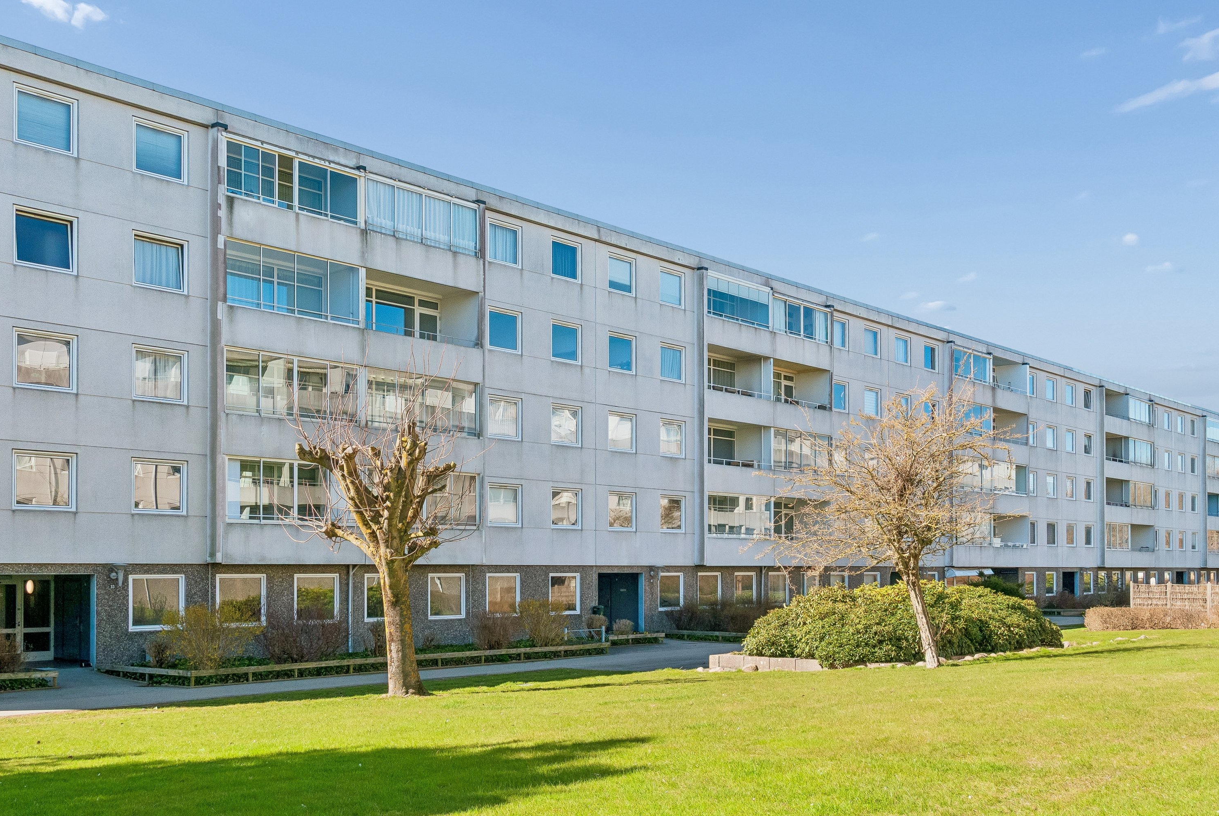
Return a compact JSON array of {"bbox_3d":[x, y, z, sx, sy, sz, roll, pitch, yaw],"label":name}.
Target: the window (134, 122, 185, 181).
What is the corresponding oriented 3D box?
[{"bbox_3d":[-11.247,-6.385,30.653,0.120,1.282,1.395,-3,-5,42],"label":"window"}]

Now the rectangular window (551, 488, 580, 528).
[{"bbox_3d":[-1.485,3.353,41.033,0.150,1.277,1.428,-4,-6,42],"label":"rectangular window"}]

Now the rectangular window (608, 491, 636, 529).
[{"bbox_3d":[0.410,3.631,43.119,0.150,1.325,1.476,-4,-6,42],"label":"rectangular window"}]

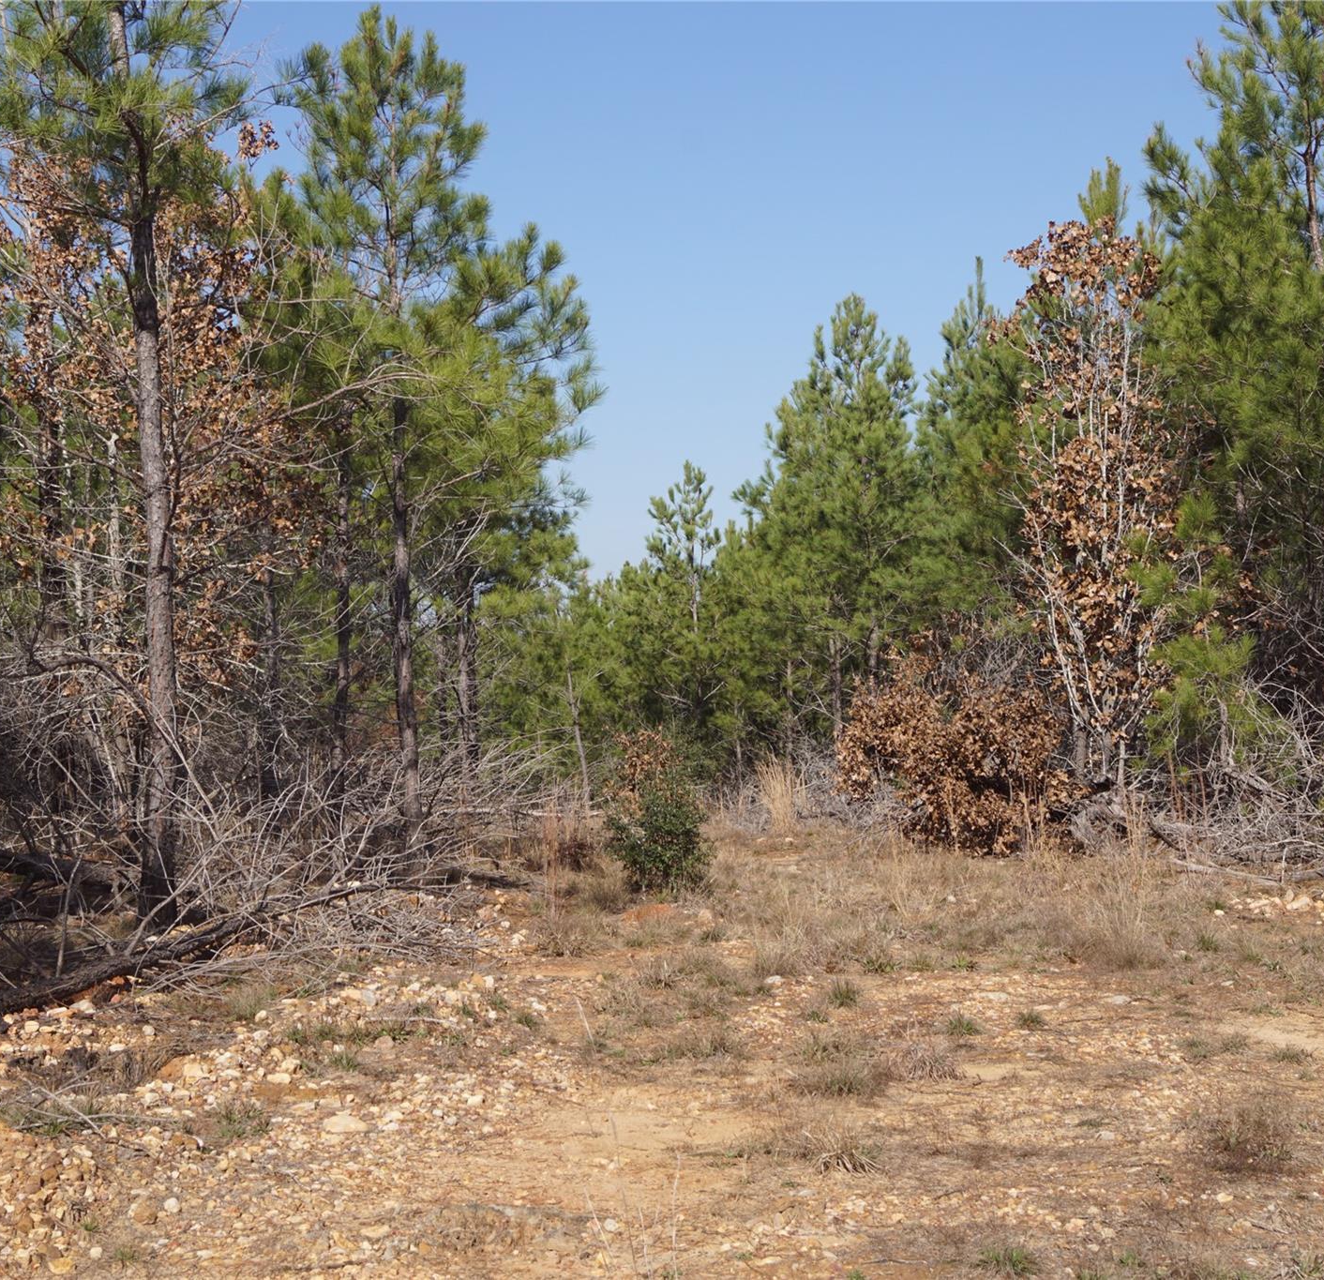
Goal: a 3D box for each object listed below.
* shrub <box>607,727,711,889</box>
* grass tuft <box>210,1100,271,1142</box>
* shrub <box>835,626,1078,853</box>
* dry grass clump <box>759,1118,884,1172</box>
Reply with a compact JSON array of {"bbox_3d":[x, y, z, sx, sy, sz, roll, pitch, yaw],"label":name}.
[{"bbox_3d":[-0.026,1.183,16.600,0.740,1.100,0.700,-1,-1,0],"label":"shrub"},{"bbox_3d":[-1.458,1.669,8.300,0.210,0.120,0.200,-1,-1,0],"label":"grass tuft"},{"bbox_3d":[2.456,0.832,20.000,2.000,1.850,1.700,-1,-1,0],"label":"shrub"},{"bbox_3d":[0.503,1.602,7.600,0.400,0.150,0.340,-1,-1,0],"label":"dry grass clump"}]

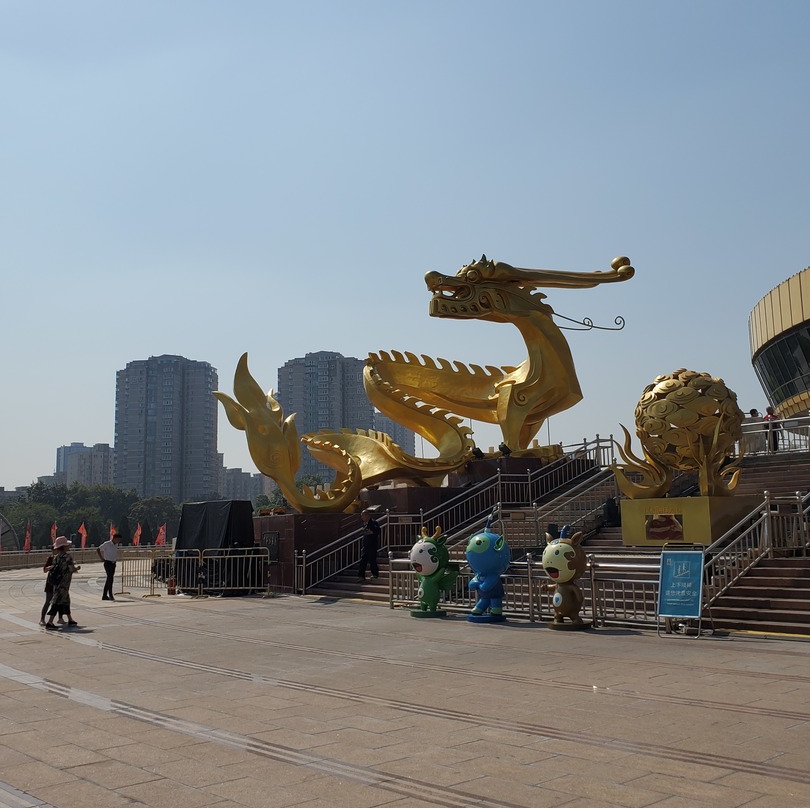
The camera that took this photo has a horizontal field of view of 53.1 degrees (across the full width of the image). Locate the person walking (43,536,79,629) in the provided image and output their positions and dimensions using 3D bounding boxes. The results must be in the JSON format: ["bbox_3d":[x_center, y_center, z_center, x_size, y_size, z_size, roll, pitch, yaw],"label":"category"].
[{"bbox_3d":[-6.359,3.269,14.993,0.560,1.620,0.520,6,-11,-36],"label":"person walking"}]

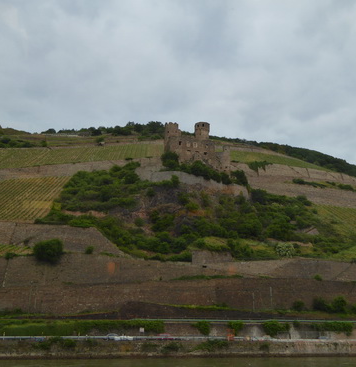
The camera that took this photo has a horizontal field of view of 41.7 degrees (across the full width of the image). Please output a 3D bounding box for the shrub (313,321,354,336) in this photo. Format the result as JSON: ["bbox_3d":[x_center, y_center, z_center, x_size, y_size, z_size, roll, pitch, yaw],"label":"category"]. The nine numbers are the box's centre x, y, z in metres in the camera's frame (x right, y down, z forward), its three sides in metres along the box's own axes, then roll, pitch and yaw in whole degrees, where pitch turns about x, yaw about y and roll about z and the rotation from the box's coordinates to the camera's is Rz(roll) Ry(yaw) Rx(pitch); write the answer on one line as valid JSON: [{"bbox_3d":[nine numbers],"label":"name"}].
[{"bbox_3d":[47.650,44.670,144.300,12.200,4.300,3.300,0,-19,0],"label":"shrub"}]

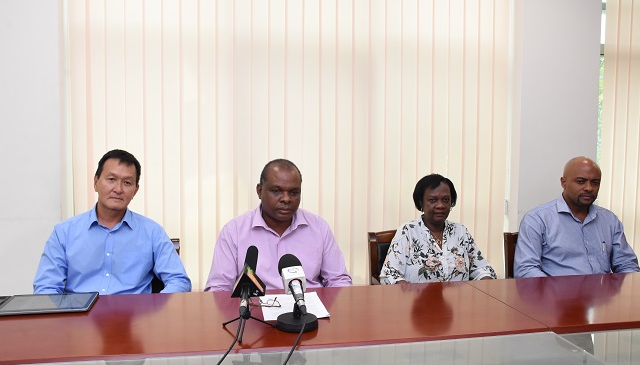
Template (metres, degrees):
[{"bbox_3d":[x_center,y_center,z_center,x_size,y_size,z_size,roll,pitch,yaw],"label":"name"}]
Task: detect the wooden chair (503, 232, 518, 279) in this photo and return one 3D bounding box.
[{"bbox_3d":[1.226,0.675,2.486,0.540,0.900,0.580,0,4,-10],"label":"wooden chair"}]

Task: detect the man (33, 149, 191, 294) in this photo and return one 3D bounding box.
[{"bbox_3d":[-0.793,0.503,2.065,0.610,1.270,0.700,-1,4,-14],"label":"man"}]

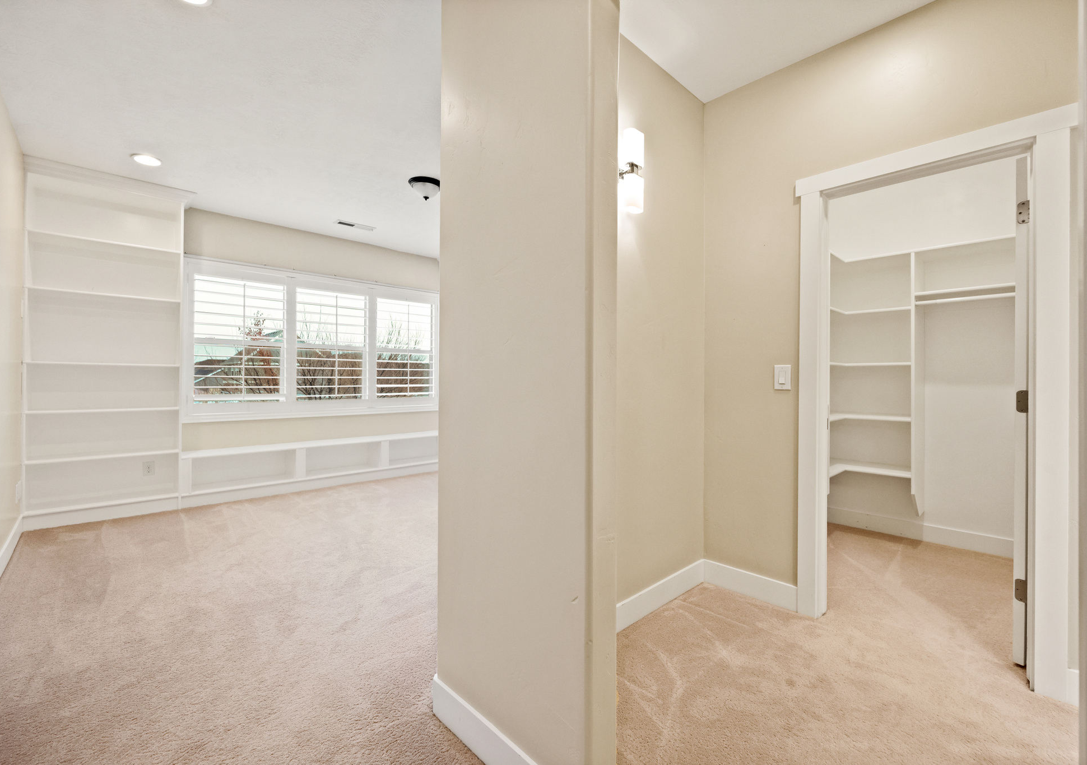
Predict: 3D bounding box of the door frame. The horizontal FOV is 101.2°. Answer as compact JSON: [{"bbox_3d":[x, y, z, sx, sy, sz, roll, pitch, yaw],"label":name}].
[{"bbox_3d":[1.613,0.071,1.939,0.904,2.130,0.150,0,0,45],"label":"door frame"}]

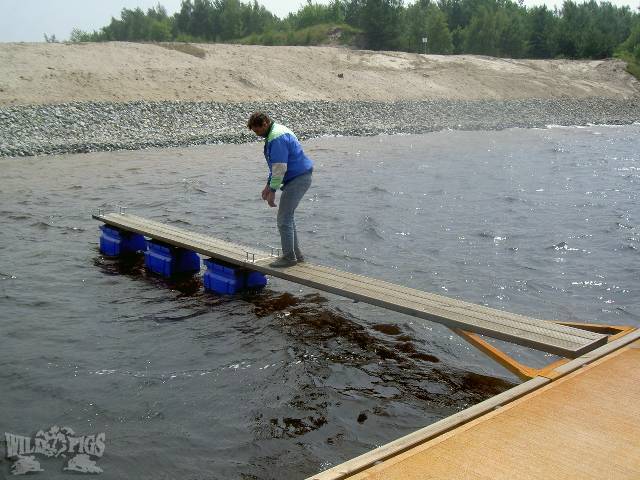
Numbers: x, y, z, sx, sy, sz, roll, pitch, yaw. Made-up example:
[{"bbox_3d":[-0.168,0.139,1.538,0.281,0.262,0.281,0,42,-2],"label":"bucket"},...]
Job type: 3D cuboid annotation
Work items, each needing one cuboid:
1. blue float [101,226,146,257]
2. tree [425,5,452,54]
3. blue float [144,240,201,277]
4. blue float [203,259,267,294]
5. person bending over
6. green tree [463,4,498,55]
[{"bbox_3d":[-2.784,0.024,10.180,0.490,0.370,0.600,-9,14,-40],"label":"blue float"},{"bbox_3d":[13.147,-23.464,80.000,3.110,5.430,3.110,2,11,9],"label":"tree"},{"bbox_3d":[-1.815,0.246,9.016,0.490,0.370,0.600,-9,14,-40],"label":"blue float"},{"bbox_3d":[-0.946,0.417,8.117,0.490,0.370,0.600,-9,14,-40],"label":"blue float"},{"bbox_3d":[-0.401,-0.515,7.312,0.650,1.532,0.520,-2,11,-11],"label":"person bending over"},{"bbox_3d":[17.806,-23.353,80.000,3.990,5.660,3.990,2,11,12],"label":"green tree"}]

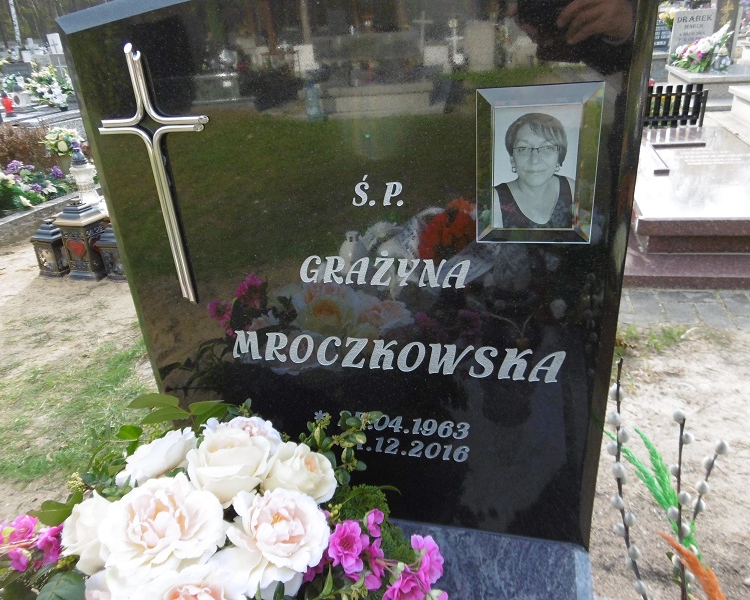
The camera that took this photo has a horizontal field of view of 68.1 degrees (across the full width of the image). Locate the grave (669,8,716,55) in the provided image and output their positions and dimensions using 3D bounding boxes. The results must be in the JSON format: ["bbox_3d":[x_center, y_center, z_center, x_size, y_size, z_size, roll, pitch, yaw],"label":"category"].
[{"bbox_3d":[3.797,-3.135,6.613,0.440,0.600,0.100,2,26,15],"label":"grave"}]

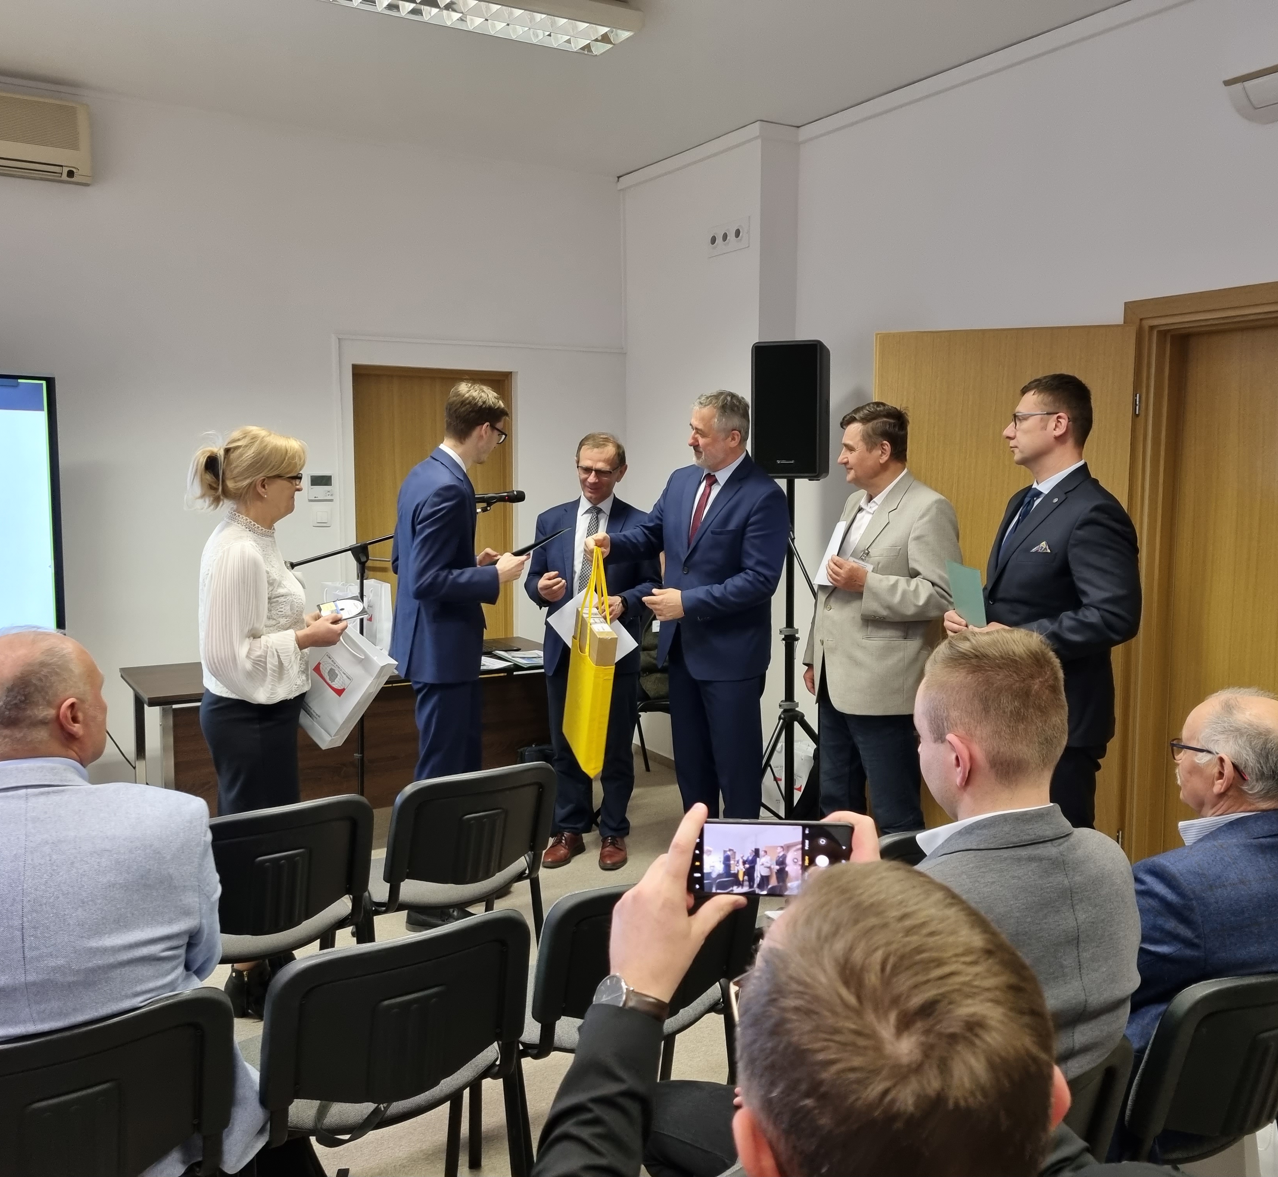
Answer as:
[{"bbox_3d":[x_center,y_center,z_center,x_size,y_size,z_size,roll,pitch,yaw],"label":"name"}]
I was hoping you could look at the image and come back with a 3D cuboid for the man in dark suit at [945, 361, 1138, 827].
[{"bbox_3d":[1.089,0.324,3.281,0.480,1.825,0.500,0,5,-8],"label":"man in dark suit"}]

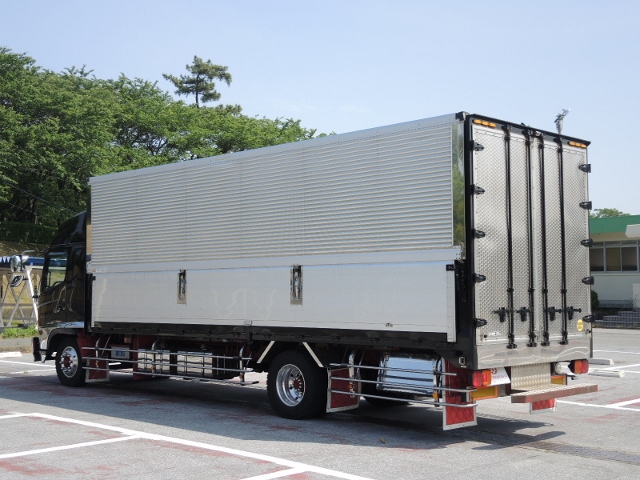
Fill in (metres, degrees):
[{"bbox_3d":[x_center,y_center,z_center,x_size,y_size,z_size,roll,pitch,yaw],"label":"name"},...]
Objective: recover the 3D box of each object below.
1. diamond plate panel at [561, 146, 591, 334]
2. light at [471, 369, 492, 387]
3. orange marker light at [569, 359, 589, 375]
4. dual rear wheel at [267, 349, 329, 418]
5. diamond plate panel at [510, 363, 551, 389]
[{"bbox_3d":[3.082,0.032,10.262,0.045,2.257,0.587,-4,-5,45],"label":"diamond plate panel"},{"bbox_3d":[1.667,1.434,8.784,0.091,0.157,0.263,-4,-5,45],"label":"light"},{"bbox_3d":[3.136,1.530,10.260,0.101,0.157,0.263,-4,-5,45],"label":"orange marker light"},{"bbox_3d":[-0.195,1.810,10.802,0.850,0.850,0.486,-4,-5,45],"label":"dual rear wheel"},{"bbox_3d":[2.371,1.516,9.529,0.035,0.253,0.820,-4,-5,45],"label":"diamond plate panel"}]

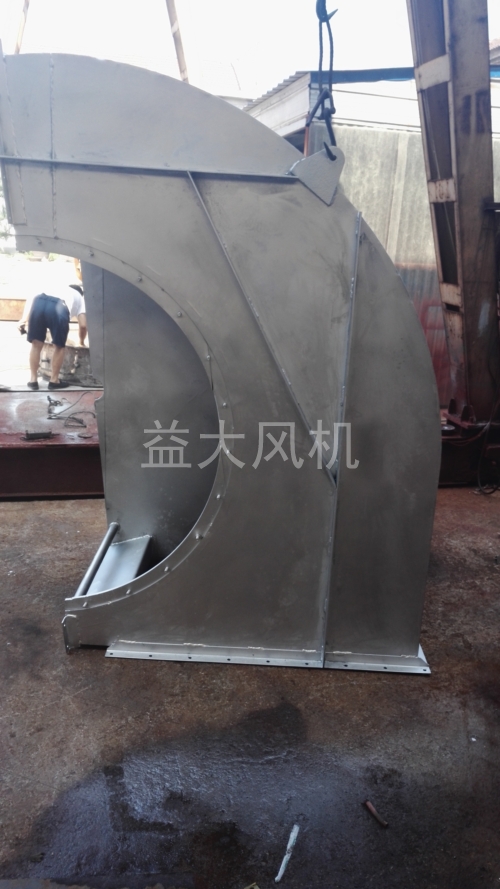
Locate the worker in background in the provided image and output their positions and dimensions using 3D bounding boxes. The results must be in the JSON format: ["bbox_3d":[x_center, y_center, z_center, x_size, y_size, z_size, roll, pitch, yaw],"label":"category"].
[{"bbox_3d":[-2.101,-1.204,6.885,0.640,1.110,0.880,4,18,7],"label":"worker in background"}]

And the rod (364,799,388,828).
[{"bbox_3d":[0.365,1.063,1.832,0.014,0.014,0.099,-8,20,-26],"label":"rod"}]

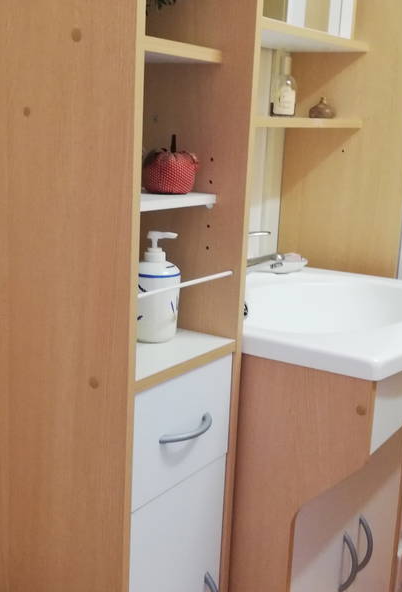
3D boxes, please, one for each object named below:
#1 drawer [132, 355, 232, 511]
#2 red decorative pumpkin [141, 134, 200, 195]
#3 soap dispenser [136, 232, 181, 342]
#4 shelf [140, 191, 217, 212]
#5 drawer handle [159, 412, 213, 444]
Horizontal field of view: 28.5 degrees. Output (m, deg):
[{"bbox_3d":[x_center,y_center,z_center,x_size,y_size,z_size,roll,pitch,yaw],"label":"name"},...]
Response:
[{"bbox_3d":[-0.114,0.163,1.148,0.224,0.159,0.234,11,15,32],"label":"drawer"},{"bbox_3d":[-0.047,-0.188,1.117,0.081,0.084,0.081,3,13,-1],"label":"red decorative pumpkin"},{"bbox_3d":[-0.069,-0.016,1.150,0.077,0.156,0.077,-1,14,-17],"label":"soap dispenser"},{"bbox_3d":[-0.140,-0.141,1.107,0.239,0.016,0.237,11,15,32],"label":"shelf"},{"bbox_3d":[-0.010,0.181,1.079,0.028,0.012,0.119,11,15,32],"label":"drawer handle"}]

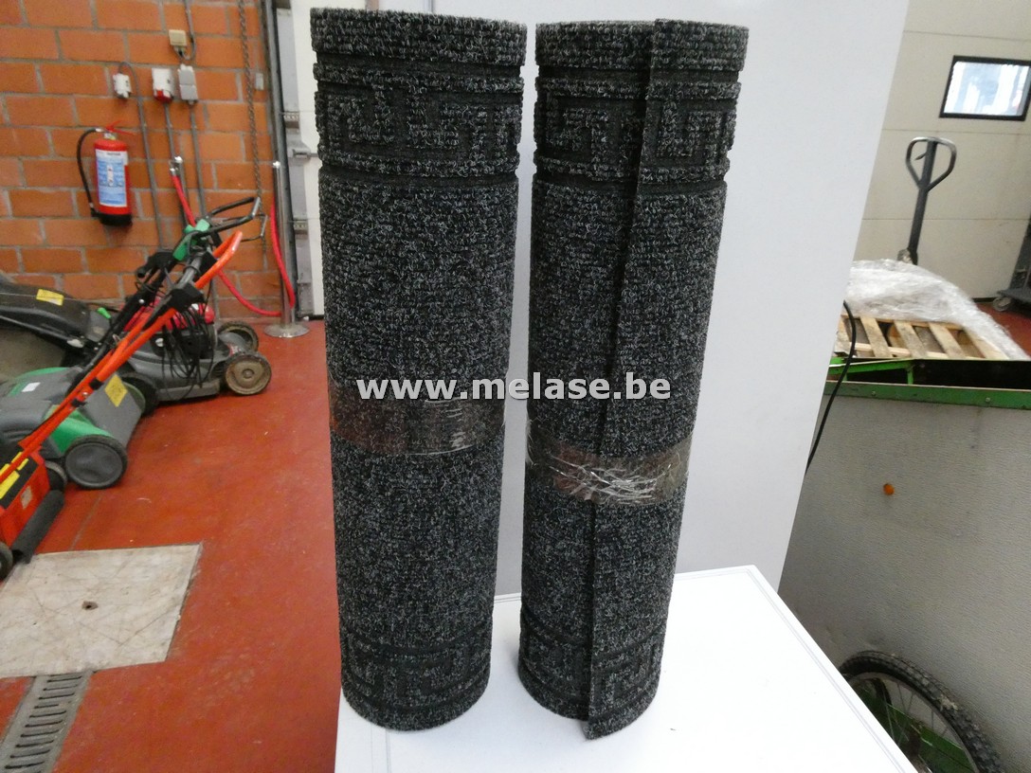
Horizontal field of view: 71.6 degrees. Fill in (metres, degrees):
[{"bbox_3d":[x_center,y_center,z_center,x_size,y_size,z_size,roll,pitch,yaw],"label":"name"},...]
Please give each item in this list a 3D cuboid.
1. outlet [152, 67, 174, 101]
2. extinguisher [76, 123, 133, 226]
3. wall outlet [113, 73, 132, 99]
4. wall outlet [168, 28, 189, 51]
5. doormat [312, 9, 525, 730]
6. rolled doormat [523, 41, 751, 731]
[{"bbox_3d":[-1.797,-1.540,3.649,0.075,0.153,0.085,-3,23,-14],"label":"outlet"},{"bbox_3d":[-2.106,-1.101,3.695,0.250,0.505,0.170,1,22,-15],"label":"extinguisher"},{"bbox_3d":[-1.992,-1.523,3.623,0.061,0.112,0.058,-3,23,-14],"label":"wall outlet"},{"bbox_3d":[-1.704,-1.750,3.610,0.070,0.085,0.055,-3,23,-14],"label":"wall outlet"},{"bbox_3d":[-0.084,0.015,0.618,0.150,0.605,0.150,3,23,0],"label":"doormat"},{"bbox_3d":[0.083,0.020,0.624,0.145,0.605,0.145,1,25,1],"label":"rolled doormat"}]

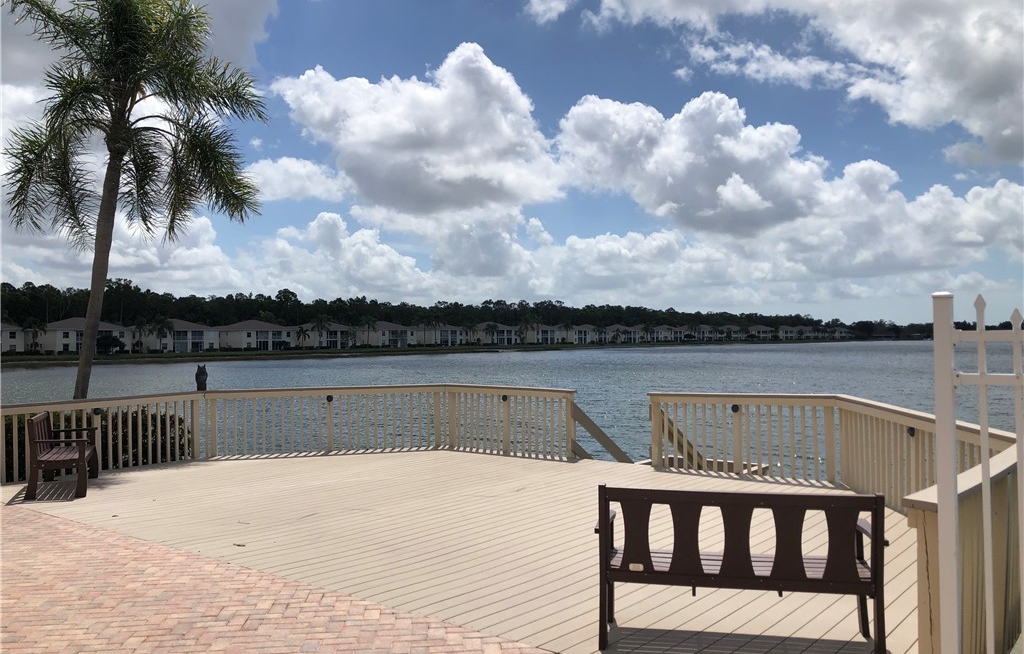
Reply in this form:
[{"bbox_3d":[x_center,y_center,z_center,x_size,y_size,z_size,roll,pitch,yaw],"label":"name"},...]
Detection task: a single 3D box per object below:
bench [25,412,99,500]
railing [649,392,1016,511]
[{"bbox_3d":[-5.408,1.511,10.058,0.620,0.900,1.530,0,-1,-21],"label":"bench"},{"bbox_3d":[3.240,1.313,8.453,2.050,0.990,5.830,-1,-1,-10],"label":"railing"}]

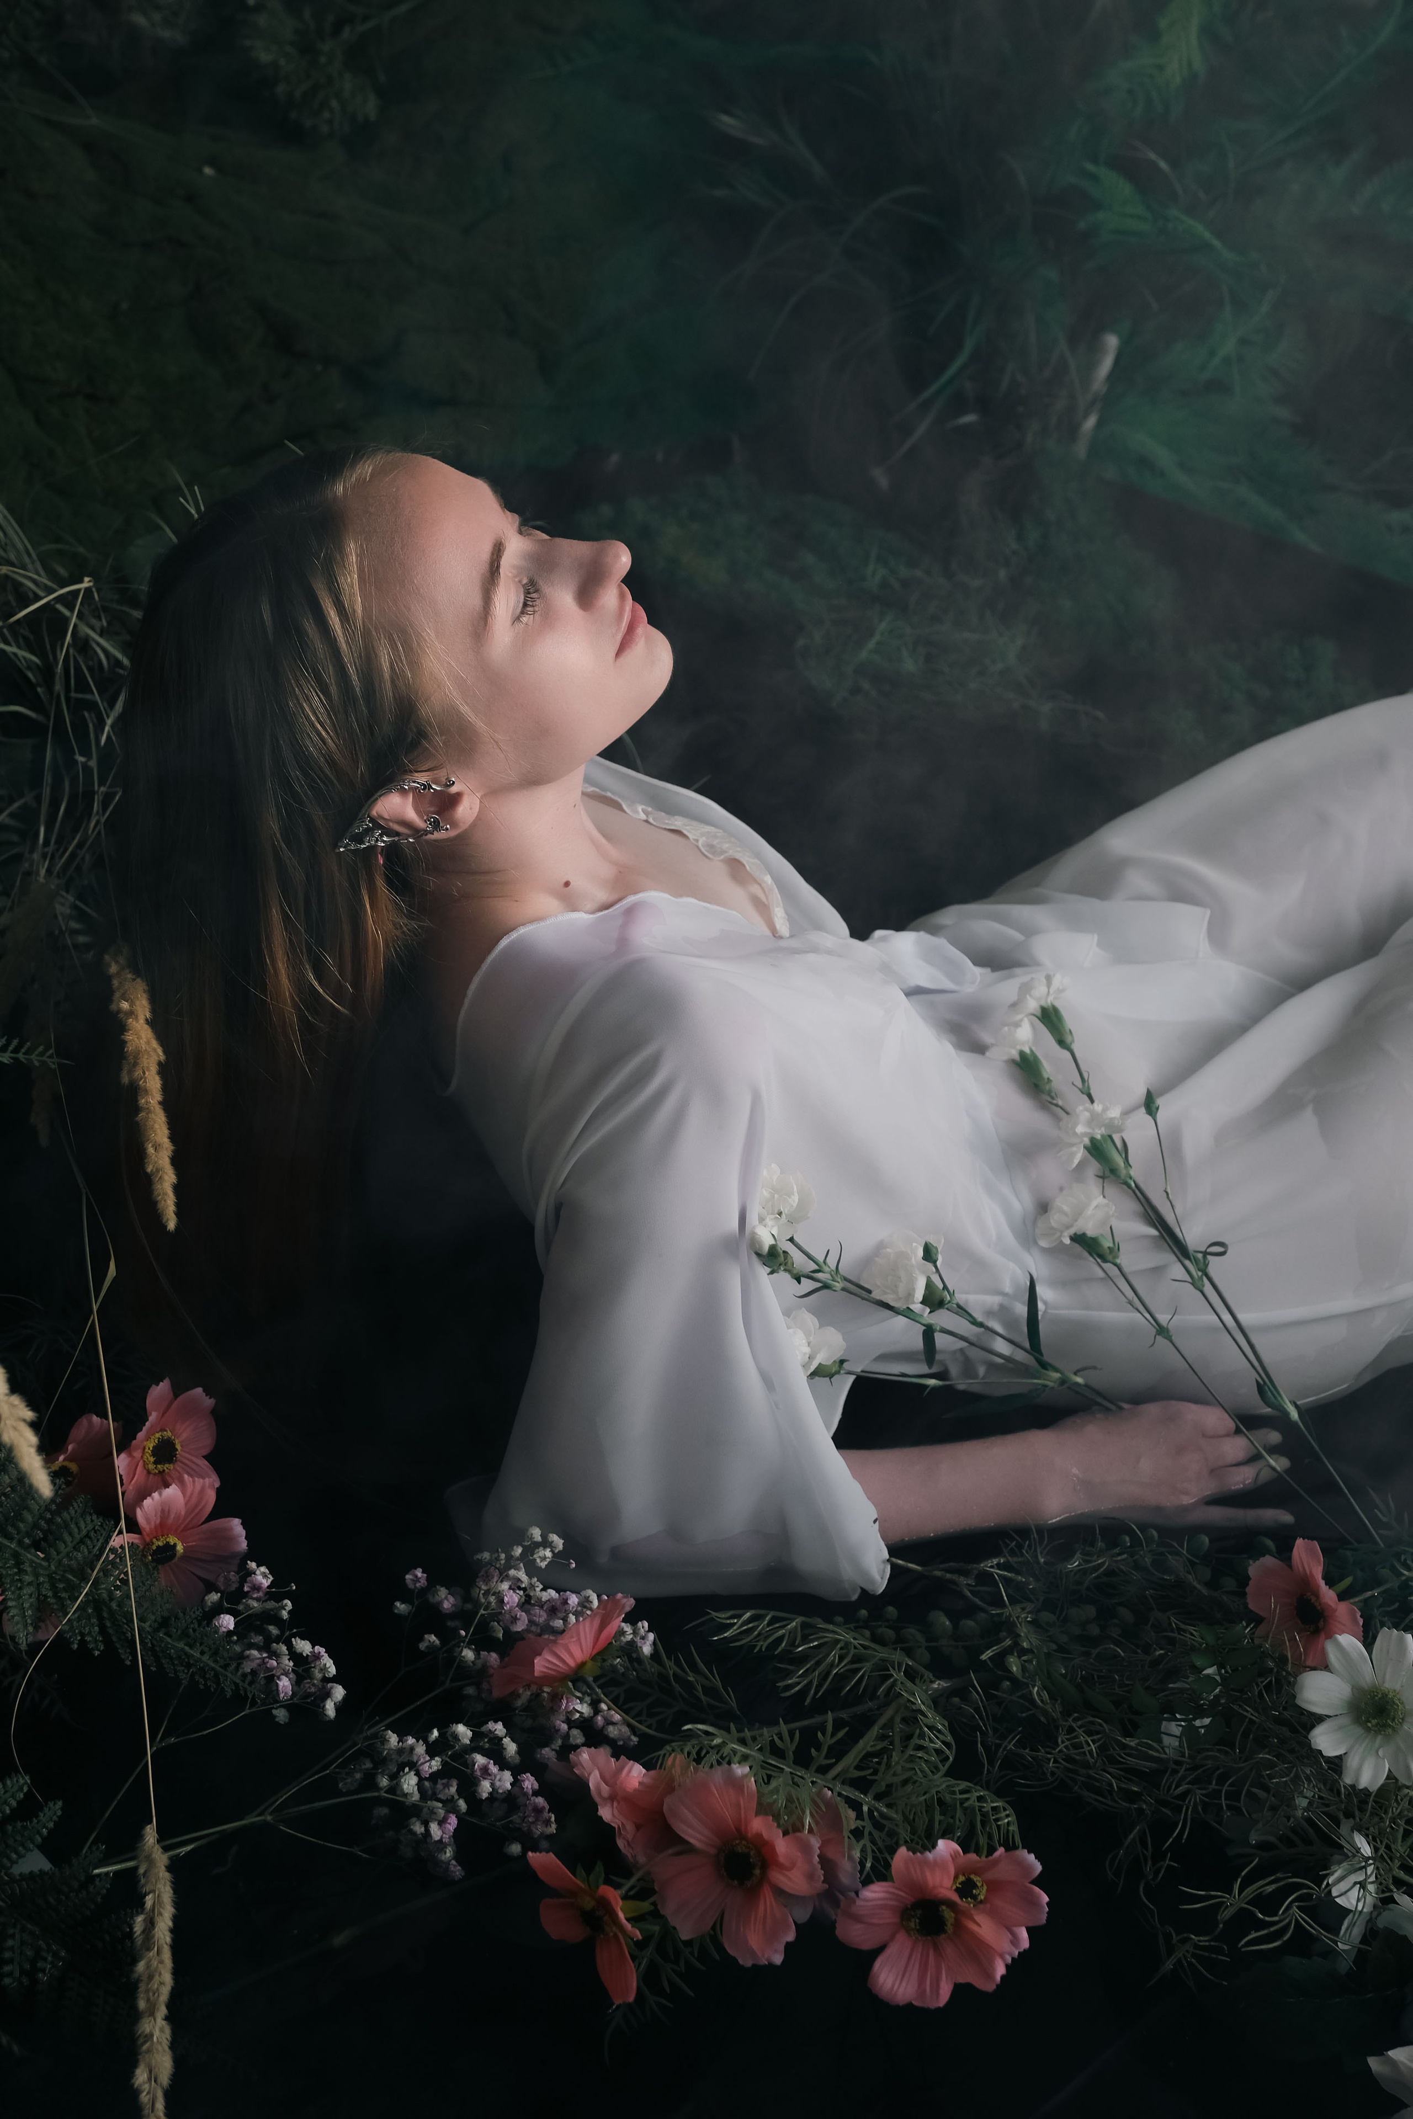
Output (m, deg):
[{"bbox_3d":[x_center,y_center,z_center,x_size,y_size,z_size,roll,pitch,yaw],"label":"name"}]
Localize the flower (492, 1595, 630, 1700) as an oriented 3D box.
[{"bbox_3d":[-0.064,0.279,1.330,0.074,0.074,0.026,-25,73,-27],"label":"flower"}]

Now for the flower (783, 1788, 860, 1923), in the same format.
[{"bbox_3d":[0.042,0.364,1.290,0.068,0.028,0.068,-25,89,-26],"label":"flower"}]

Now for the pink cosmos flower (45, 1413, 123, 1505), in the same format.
[{"bbox_3d":[-0.344,0.221,1.530,0.066,0.028,0.066,-21,80,-23],"label":"pink cosmos flower"}]

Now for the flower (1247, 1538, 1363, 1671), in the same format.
[{"bbox_3d":[0.318,0.287,1.480,0.030,0.072,0.068,0,31,-45],"label":"flower"}]

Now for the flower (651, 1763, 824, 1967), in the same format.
[{"bbox_3d":[0.014,0.353,1.240,0.078,0.030,0.086,6,78,7],"label":"flower"}]

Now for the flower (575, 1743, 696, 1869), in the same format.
[{"bbox_3d":[-0.030,0.338,1.280,0.034,0.068,0.068,-10,41,-13],"label":"flower"}]

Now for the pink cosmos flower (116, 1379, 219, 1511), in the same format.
[{"bbox_3d":[-0.292,0.207,1.510,0.064,0.074,0.030,-36,9,-35],"label":"pink cosmos flower"}]

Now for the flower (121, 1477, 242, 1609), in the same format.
[{"bbox_3d":[-0.273,0.251,1.470,0.072,0.072,0.030,-19,1,-21],"label":"flower"}]

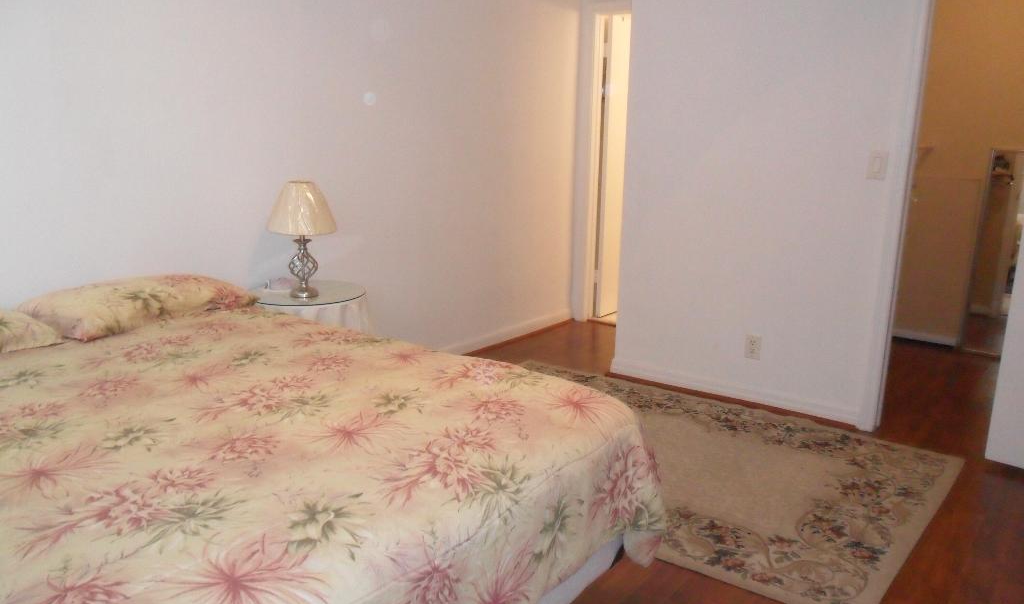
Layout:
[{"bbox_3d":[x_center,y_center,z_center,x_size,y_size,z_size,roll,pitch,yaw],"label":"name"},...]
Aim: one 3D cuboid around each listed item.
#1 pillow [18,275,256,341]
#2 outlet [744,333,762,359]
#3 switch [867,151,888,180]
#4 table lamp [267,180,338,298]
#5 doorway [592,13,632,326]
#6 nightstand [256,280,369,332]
[{"bbox_3d":[-1.282,-0.010,2.842,0.430,0.160,0.690,10,16,35],"label":"pillow"},{"bbox_3d":[1.184,0.223,3.919,0.071,0.116,0.008,10,16,35],"label":"outlet"},{"bbox_3d":[1.579,-0.589,3.447,0.071,0.116,0.010,10,16,35],"label":"switch"},{"bbox_3d":[-0.849,-0.255,3.233,0.280,0.465,0.280,1,13,0],"label":"table lamp"},{"bbox_3d":[0.833,-0.811,5.203,0.680,2.040,0.120,10,16,35],"label":"doorway"},{"bbox_3d":[-0.867,0.277,3.403,0.540,0.650,0.540,10,16,35],"label":"nightstand"}]

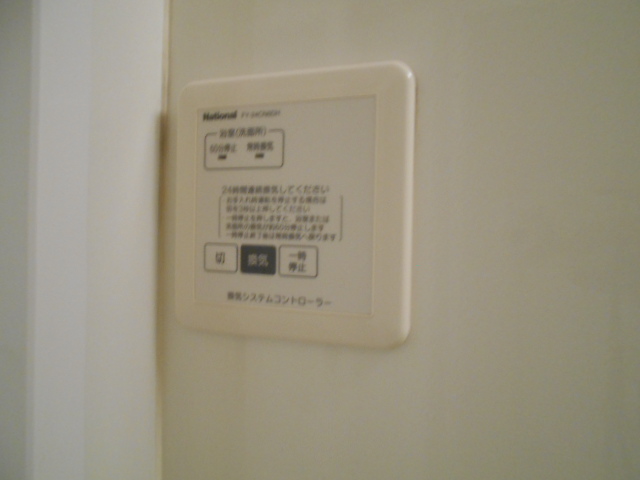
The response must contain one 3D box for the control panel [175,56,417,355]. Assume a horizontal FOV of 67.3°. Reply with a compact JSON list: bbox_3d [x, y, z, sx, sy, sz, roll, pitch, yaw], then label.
[{"bbox_3d":[-0.016,-0.015,0.222,0.116,0.120,0.011,2,1,22],"label":"control panel"}]

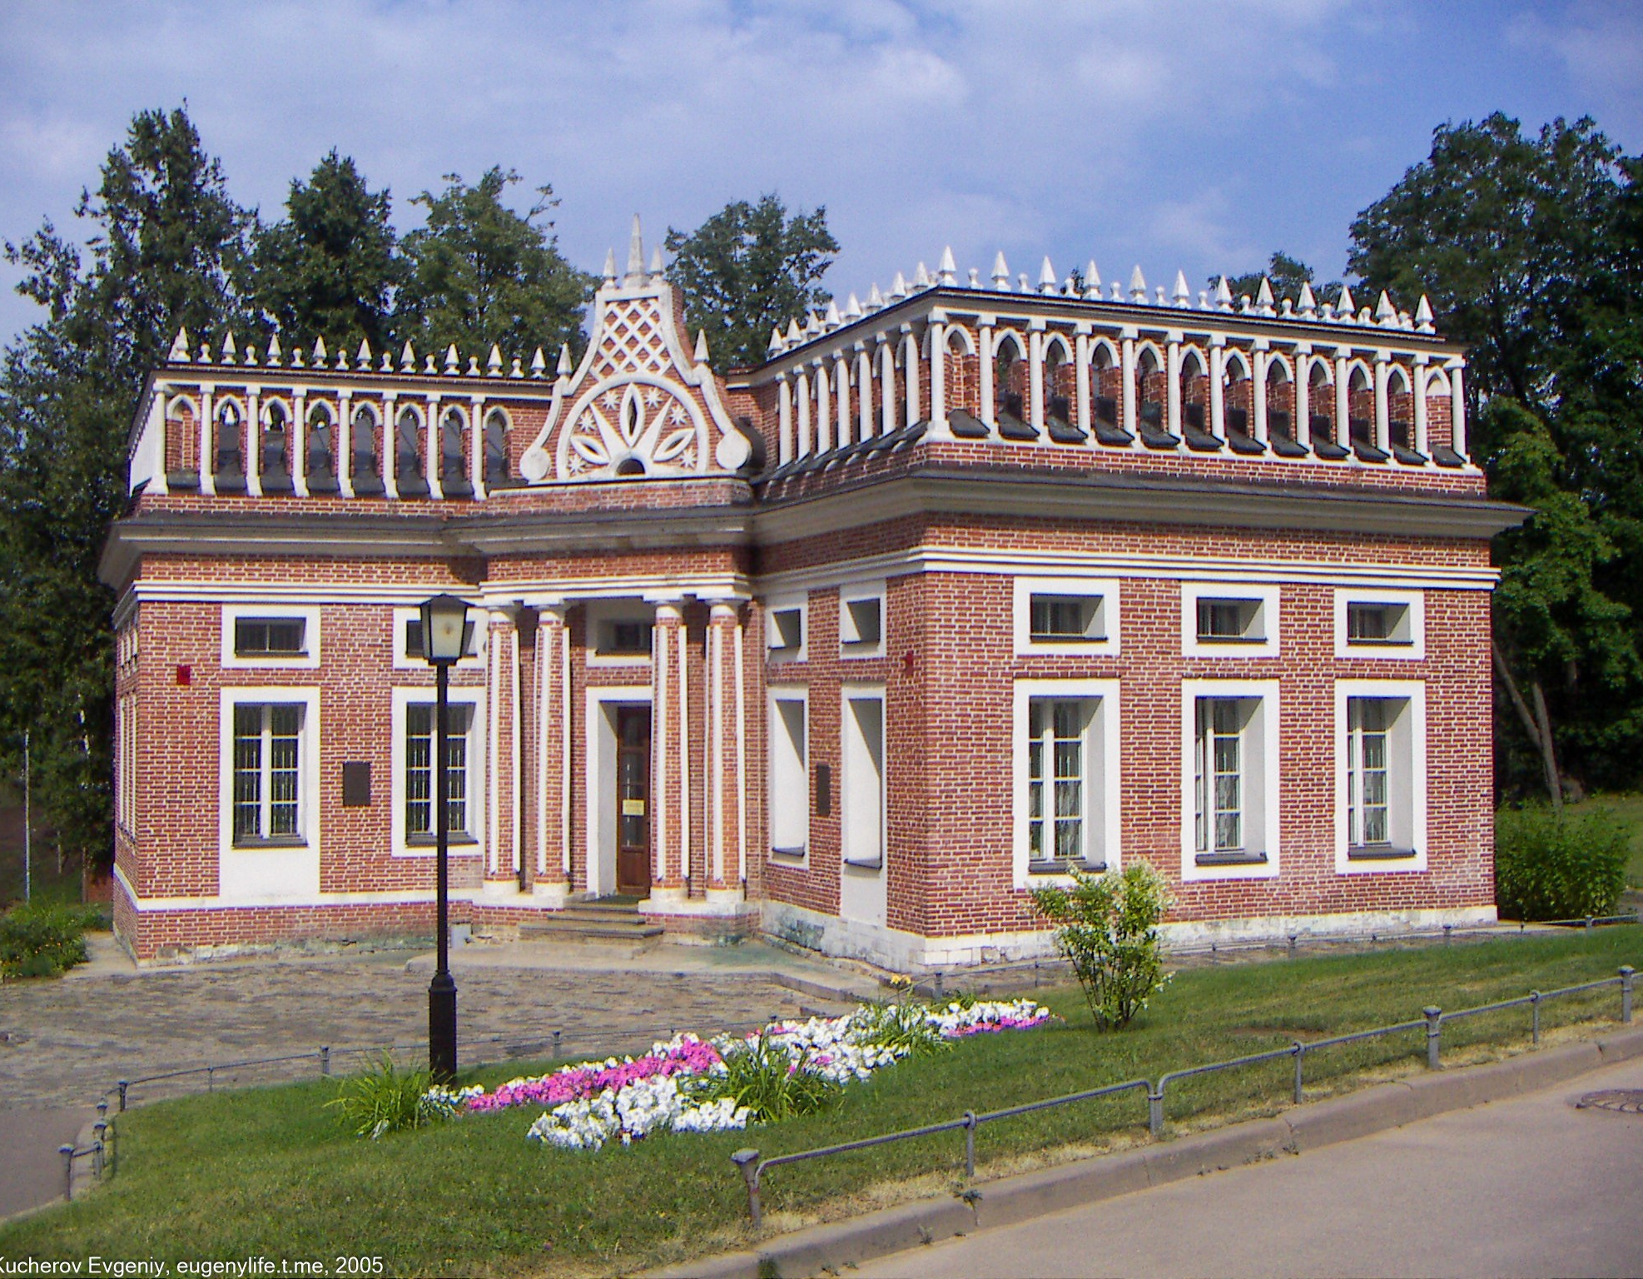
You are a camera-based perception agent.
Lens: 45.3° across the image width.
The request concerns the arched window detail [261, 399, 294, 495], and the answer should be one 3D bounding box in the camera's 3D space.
[{"bbox_3d":[-8.438,-2.990,30.547,0.496,1.524,0.305,1,-2,-23],"label":"arched window detail"}]

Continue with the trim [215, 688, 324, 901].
[{"bbox_3d":[-8.422,2.340,30.073,1.467,3.224,0.196,1,-2,-23],"label":"trim"}]

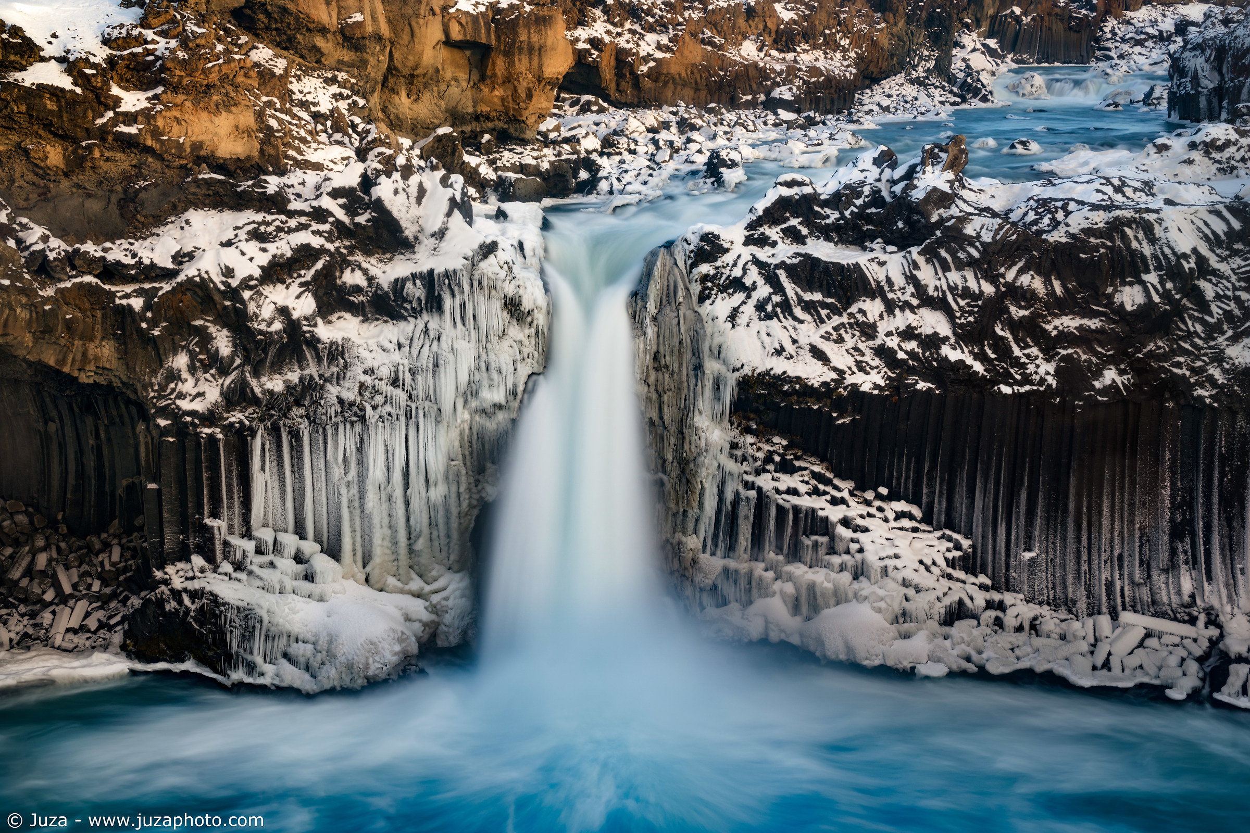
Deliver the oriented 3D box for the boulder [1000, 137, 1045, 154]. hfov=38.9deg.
[{"bbox_3d":[28.093,-19.124,125.000,3.000,1.070,2.300,3,14,12],"label":"boulder"}]

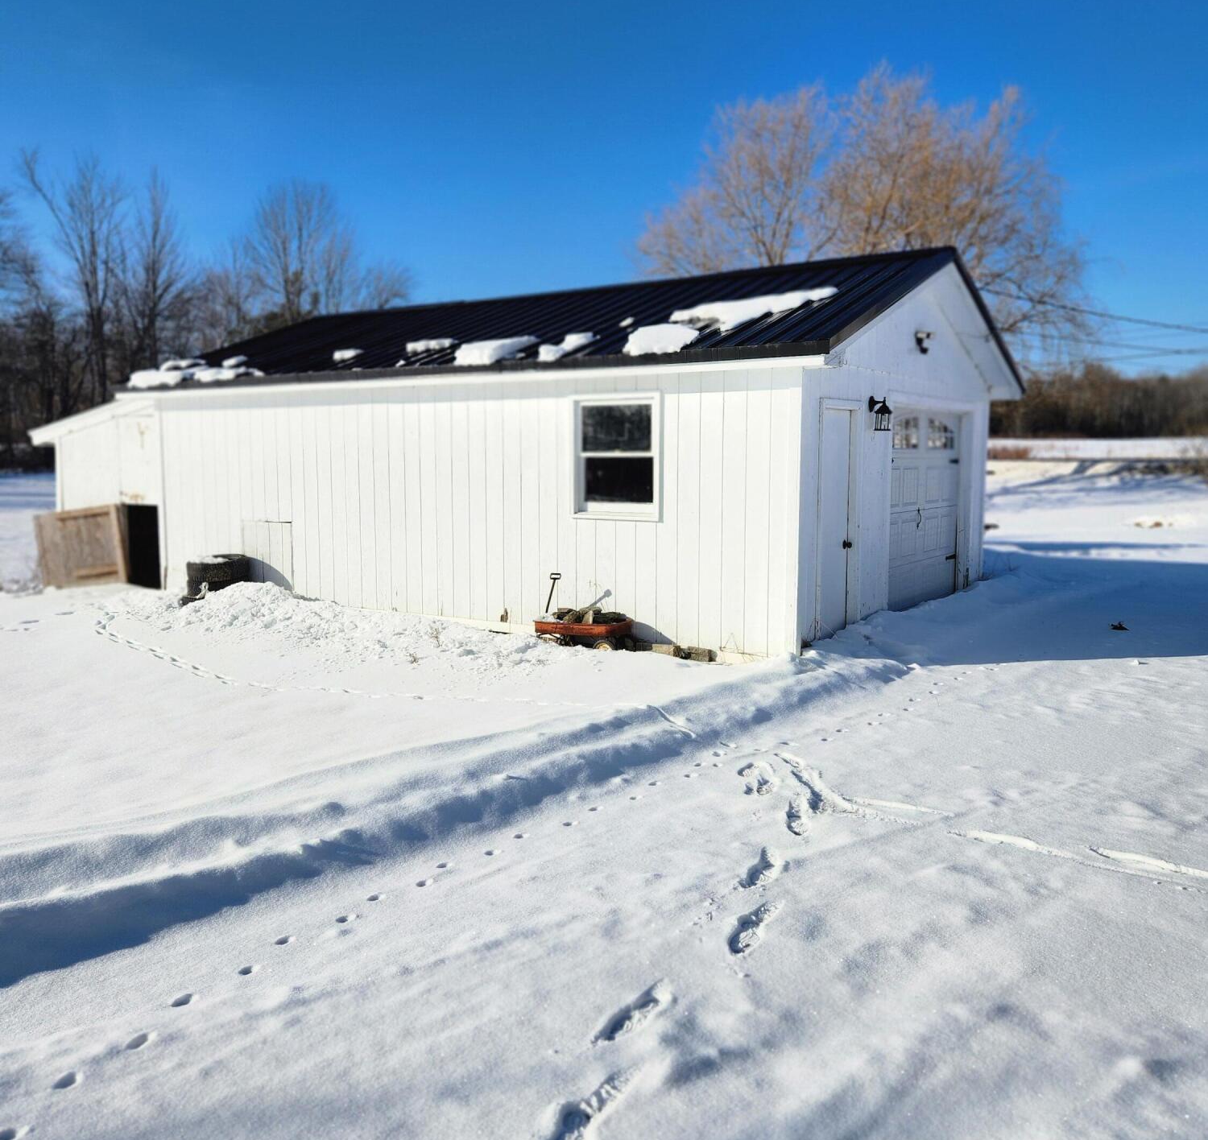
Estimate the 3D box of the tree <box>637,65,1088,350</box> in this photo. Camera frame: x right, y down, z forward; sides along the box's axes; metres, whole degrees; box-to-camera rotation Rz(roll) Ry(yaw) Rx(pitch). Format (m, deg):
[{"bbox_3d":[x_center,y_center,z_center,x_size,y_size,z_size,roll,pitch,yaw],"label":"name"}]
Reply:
[{"bbox_3d":[7.642,-8.565,32.260,13.891,12.748,13.891,0,6,0],"label":"tree"}]

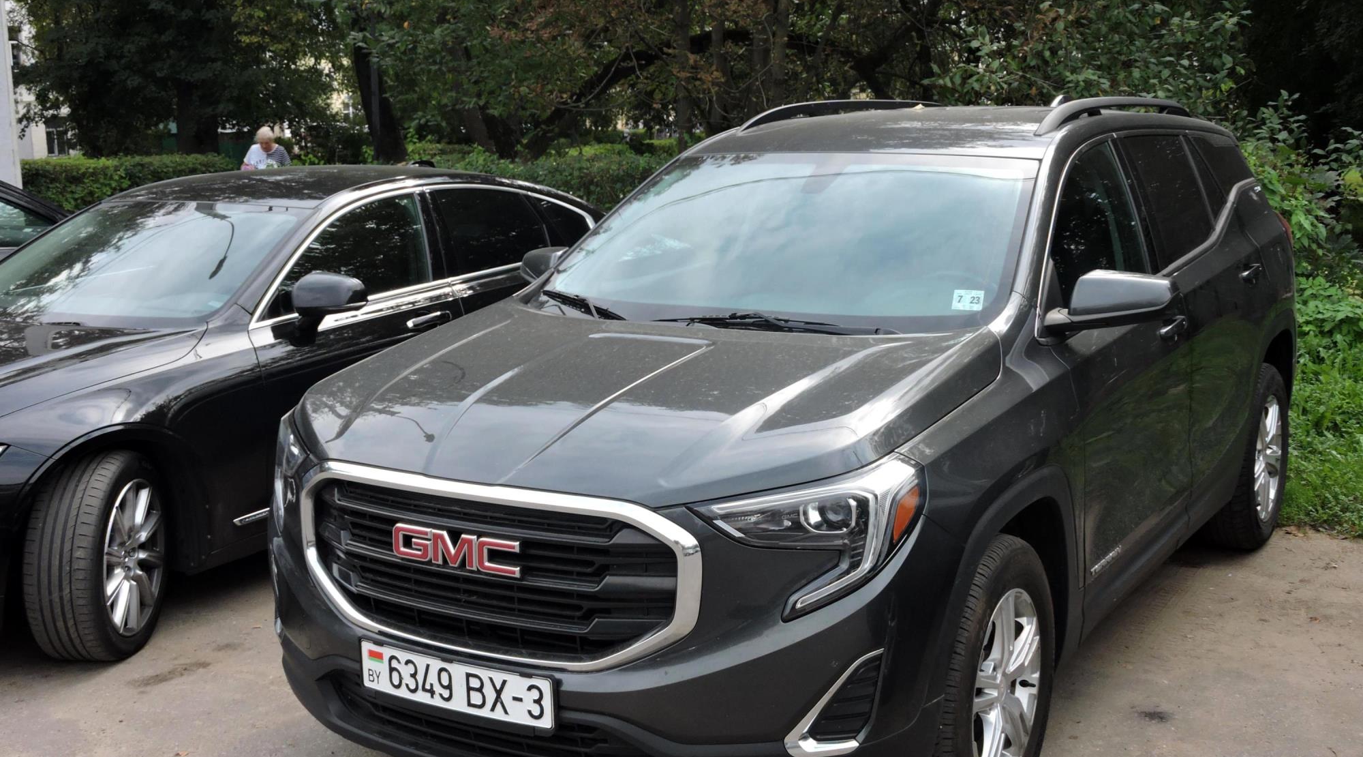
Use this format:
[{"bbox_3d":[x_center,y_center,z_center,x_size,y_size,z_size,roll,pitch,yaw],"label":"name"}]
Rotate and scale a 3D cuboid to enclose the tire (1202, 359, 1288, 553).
[{"bbox_3d":[2.124,0.291,5.999,0.225,0.720,0.720,5,12,32],"label":"tire"}]

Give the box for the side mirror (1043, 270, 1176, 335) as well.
[{"bbox_3d":[1.094,-0.195,3.988,0.250,0.168,0.220,5,12,32],"label":"side mirror"}]

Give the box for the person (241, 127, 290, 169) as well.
[{"bbox_3d":[-4.065,-1.692,15.636,0.540,1.600,0.400,-4,10,-14],"label":"person"}]

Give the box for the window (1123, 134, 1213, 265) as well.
[{"bbox_3d":[1.582,-0.585,5.081,0.050,0.420,0.730,-21,-3,34],"label":"window"}]

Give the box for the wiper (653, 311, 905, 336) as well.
[{"bbox_3d":[0.229,-0.143,4.092,0.700,0.060,0.090,5,12,32],"label":"wiper"}]

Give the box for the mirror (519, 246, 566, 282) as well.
[{"bbox_3d":[-0.493,-0.349,4.994,0.220,0.160,0.210,5,12,32],"label":"mirror"}]

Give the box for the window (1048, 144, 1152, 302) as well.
[{"bbox_3d":[1.130,-0.446,4.363,0.050,0.431,0.850,-21,-3,34],"label":"window"}]

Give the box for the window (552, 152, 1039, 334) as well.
[{"bbox_3d":[0.278,-0.401,4.413,1.430,0.113,0.895,5,44,32],"label":"window"}]

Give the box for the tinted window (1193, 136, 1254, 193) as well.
[{"bbox_3d":[2.014,-0.793,5.835,0.050,0.242,0.710,-21,-3,30],"label":"tinted window"}]

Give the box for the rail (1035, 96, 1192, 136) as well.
[{"bbox_3d":[1.498,-0.888,5.295,0.090,0.115,1.620,5,12,32],"label":"rail"}]

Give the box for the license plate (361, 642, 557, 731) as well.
[{"bbox_3d":[-0.482,0.644,3.329,0.525,0.114,0.020,5,12,32],"label":"license plate"}]

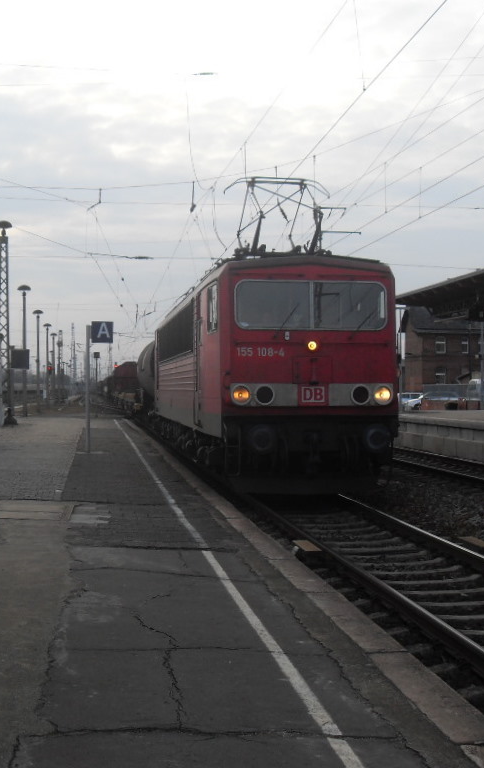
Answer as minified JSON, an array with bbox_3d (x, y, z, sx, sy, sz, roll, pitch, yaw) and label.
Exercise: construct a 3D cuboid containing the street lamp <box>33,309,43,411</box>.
[{"bbox_3d":[-14.142,-1.632,70.000,0.710,7.009,0.710,0,0,-9],"label":"street lamp"}]

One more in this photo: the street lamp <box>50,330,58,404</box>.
[{"bbox_3d":[-18.735,-1.503,100.500,0.690,7.086,0.690,0,0,-9],"label":"street lamp"}]

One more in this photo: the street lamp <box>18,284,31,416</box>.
[{"bbox_3d":[-11.634,-1.752,54.000,0.710,7.074,0.710,0,0,-9],"label":"street lamp"}]

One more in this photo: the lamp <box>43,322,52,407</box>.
[{"bbox_3d":[-16.353,-1.579,85.000,0.700,7.068,0.700,0,0,-9],"label":"lamp"}]

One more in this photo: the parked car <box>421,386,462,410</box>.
[{"bbox_3d":[13.589,1.244,71.000,4.300,1.430,1.750,0,0,-9],"label":"parked car"}]

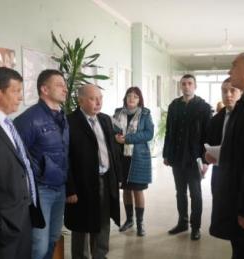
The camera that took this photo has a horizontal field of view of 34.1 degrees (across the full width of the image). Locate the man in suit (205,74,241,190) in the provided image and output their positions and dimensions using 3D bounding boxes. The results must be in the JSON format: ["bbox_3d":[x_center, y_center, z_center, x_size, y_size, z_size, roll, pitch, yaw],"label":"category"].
[{"bbox_3d":[0.829,0.439,3.129,0.500,1.690,0.420,3,6,35],"label":"man in suit"}]

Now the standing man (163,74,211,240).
[{"bbox_3d":[0.712,0.294,4.361,0.540,1.770,0.380,1,5,13],"label":"standing man"}]

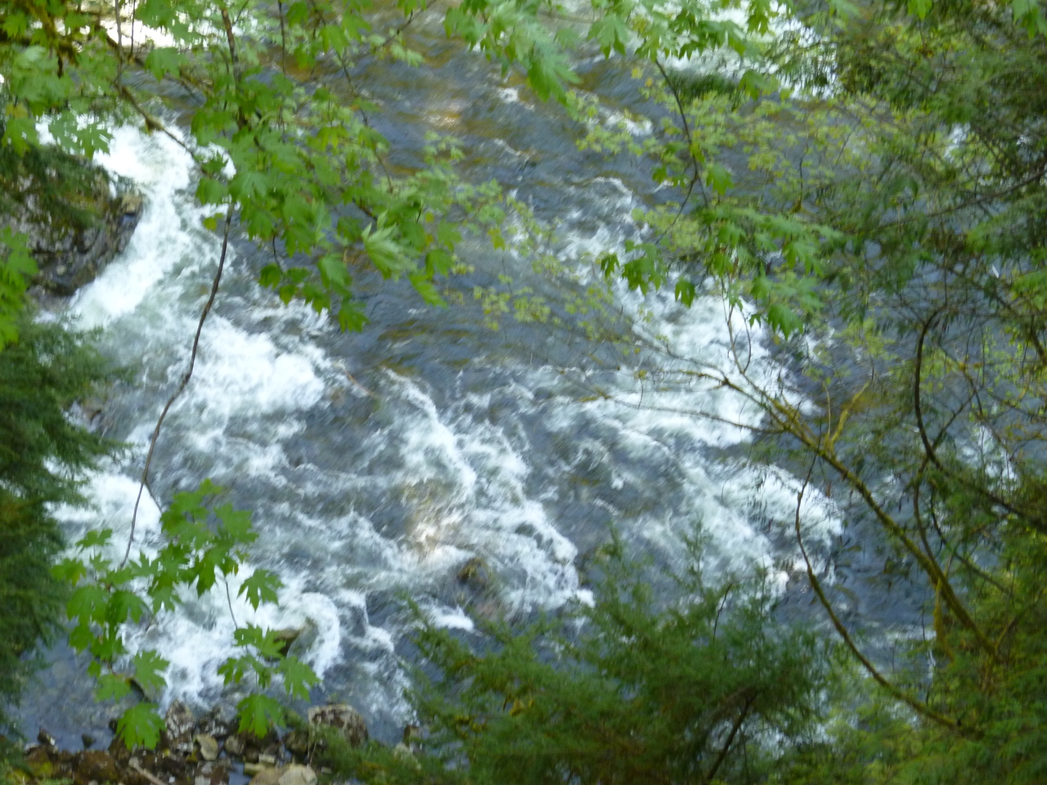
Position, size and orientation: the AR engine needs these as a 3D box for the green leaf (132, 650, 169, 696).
[{"bbox_3d":[-1.554,1.166,10.827,0.170,0.160,0.100,0,35,0],"label":"green leaf"}]

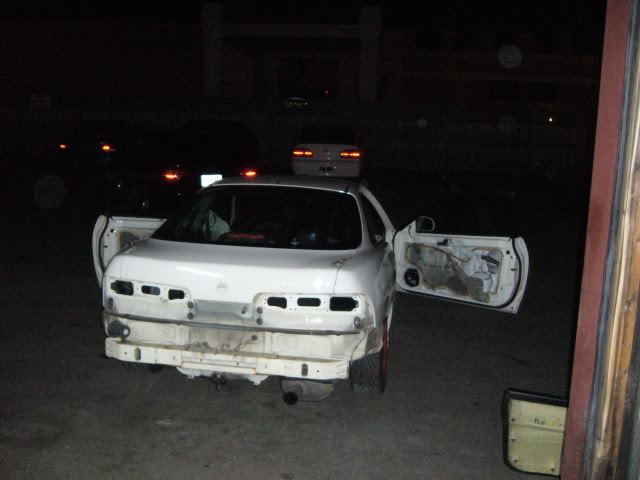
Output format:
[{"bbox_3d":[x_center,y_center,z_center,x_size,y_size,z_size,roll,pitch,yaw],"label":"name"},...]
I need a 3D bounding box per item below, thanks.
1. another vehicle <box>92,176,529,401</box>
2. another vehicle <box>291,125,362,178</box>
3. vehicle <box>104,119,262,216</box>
[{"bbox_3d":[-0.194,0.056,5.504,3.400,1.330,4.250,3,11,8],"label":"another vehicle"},{"bbox_3d":[0.195,-2.431,17.848,1.720,1.380,4.550,1,11,1],"label":"another vehicle"},{"bbox_3d":[-1.943,-1.565,12.791,1.760,1.600,4.500,0,11,-4],"label":"vehicle"}]

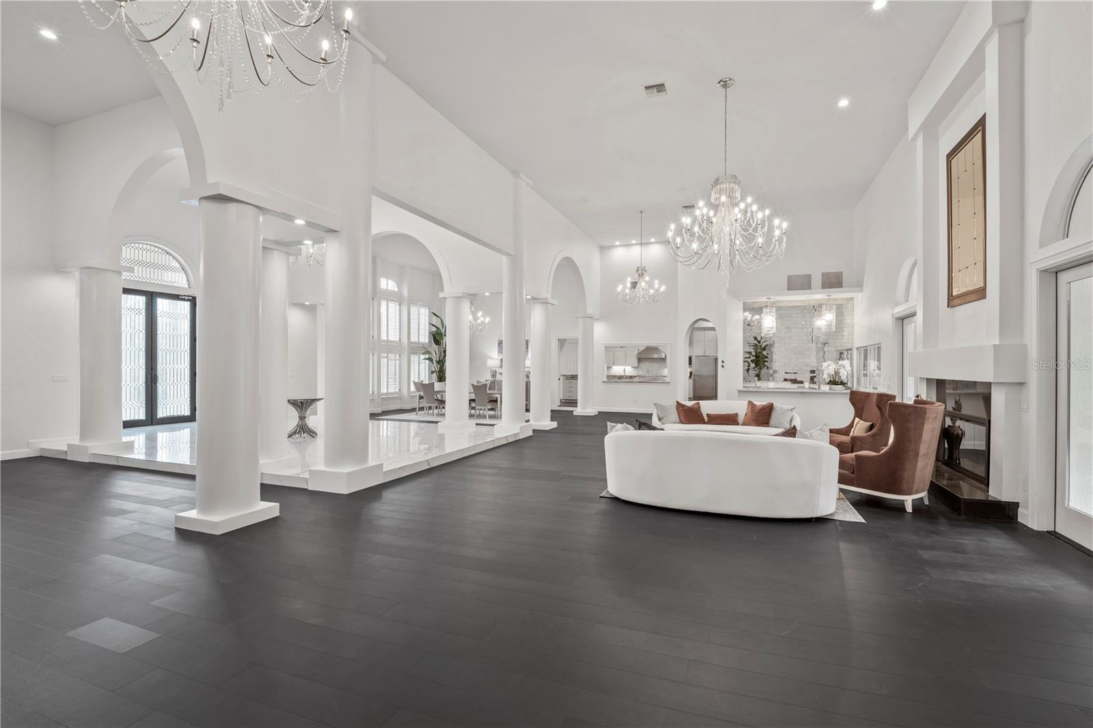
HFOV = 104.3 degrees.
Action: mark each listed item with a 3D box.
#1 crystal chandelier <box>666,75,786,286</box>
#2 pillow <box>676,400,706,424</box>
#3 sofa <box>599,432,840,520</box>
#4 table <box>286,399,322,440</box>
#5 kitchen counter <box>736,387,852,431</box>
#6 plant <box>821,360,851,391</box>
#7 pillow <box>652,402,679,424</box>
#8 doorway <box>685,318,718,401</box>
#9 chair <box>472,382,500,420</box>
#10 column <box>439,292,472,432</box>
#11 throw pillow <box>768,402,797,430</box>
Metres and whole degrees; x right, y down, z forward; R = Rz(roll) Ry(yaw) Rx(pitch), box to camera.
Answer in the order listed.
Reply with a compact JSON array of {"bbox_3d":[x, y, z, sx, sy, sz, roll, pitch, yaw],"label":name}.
[{"bbox_3d":[2.417,-2.375,5.719,1.420,2.920,1.420,0,0,22],"label":"crystal chandelier"},{"bbox_3d":[2.698,0.899,7.920,0.470,0.450,0.190,-1,-15,10],"label":"pillow"},{"bbox_3d":[1.770,1.066,4.522,2.330,0.800,1.050,0,0,19],"label":"sofa"},{"bbox_3d":[-4.533,0.996,7.892,0.720,0.730,0.640,0,0,22],"label":"table"},{"bbox_3d":[5.330,1.020,9.220,2.400,0.920,0.700,0,0,18],"label":"kitchen counter"},{"bbox_3d":[6.608,0.244,9.698,0.580,0.690,0.450,0,0,22],"label":"plant"},{"bbox_3d":[2.223,0.908,7.900,0.450,0.440,0.180,1,-15,-4],"label":"pillow"},{"bbox_3d":[4.450,0.135,12.200,0.200,2.800,1.100,0,0,-28],"label":"doorway"},{"bbox_3d":[-1.750,1.054,12.000,0.520,0.980,0.600,0,0,24],"label":"chair"},{"bbox_3d":[-1.943,-0.058,9.434,0.560,2.900,0.560,0,0,24],"label":"column"},{"bbox_3d":[3.820,0.858,6.943,0.470,0.440,0.170,0,-19,25],"label":"throw pillow"}]

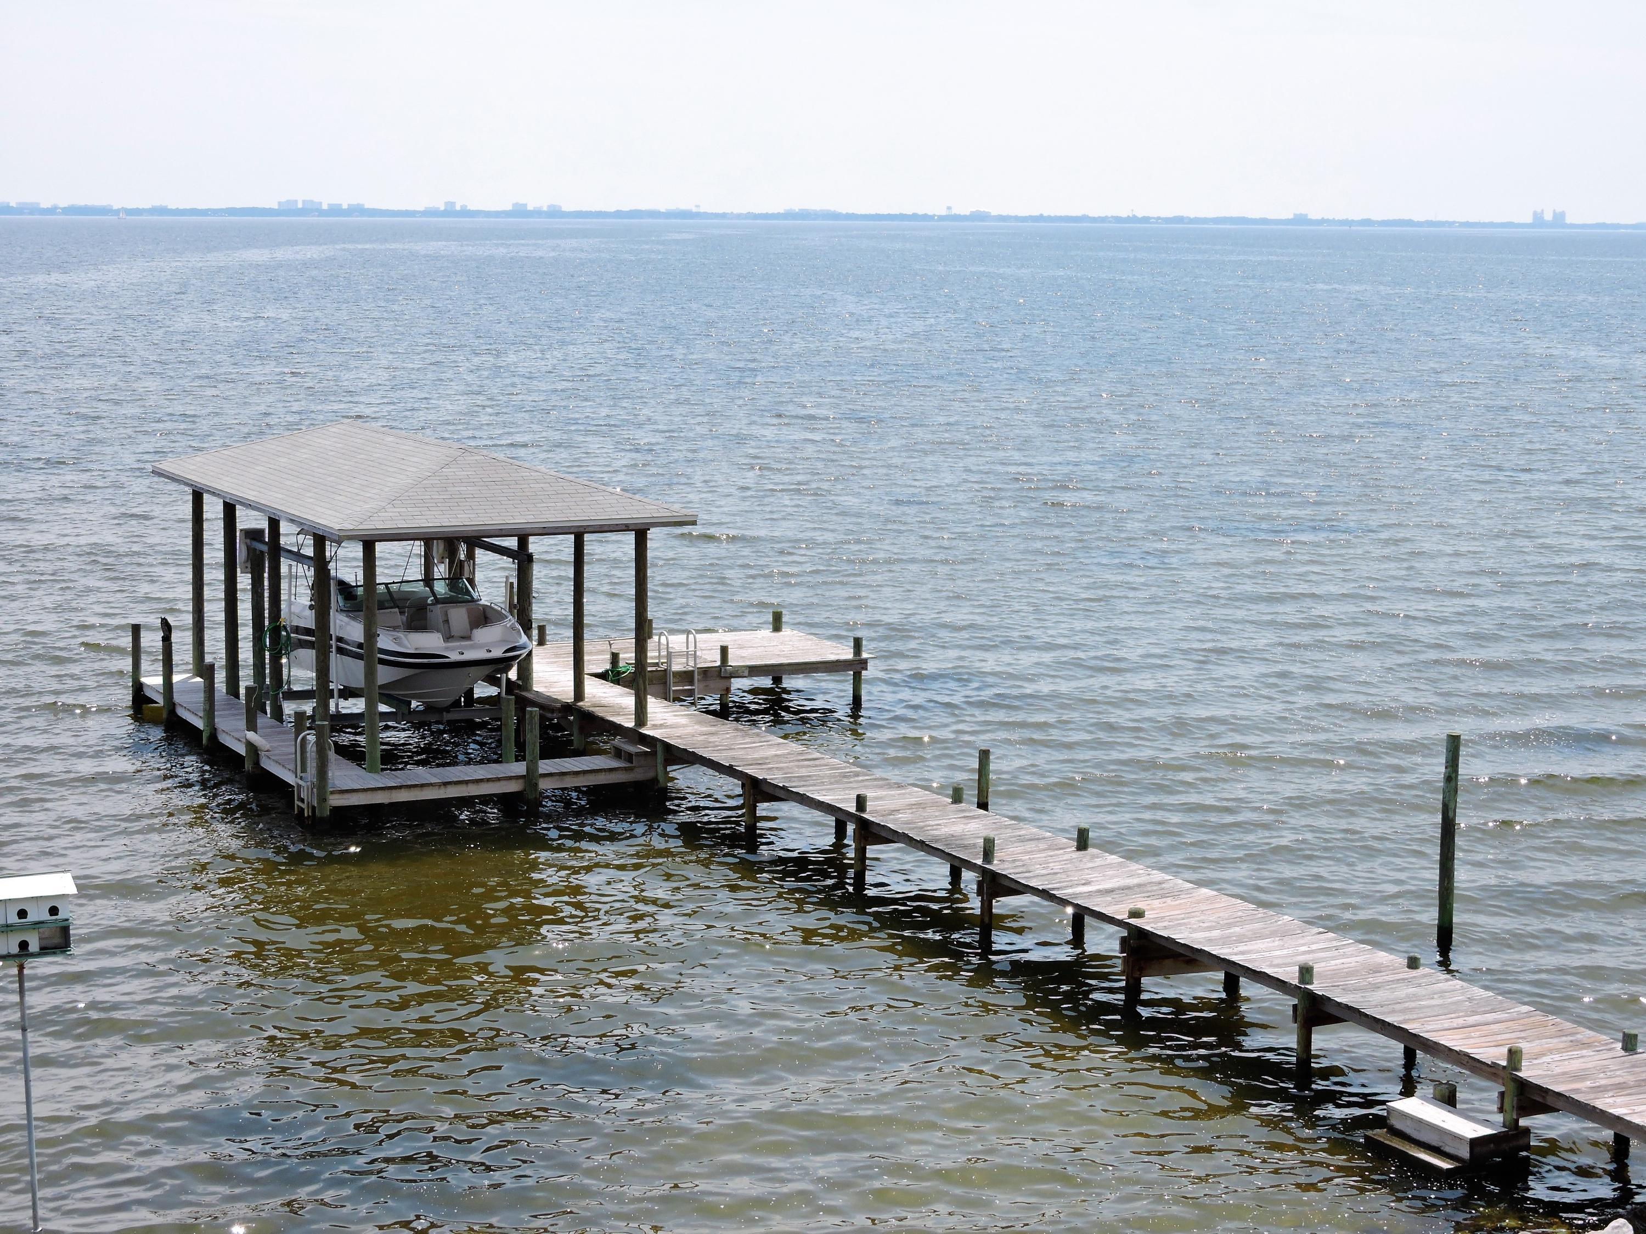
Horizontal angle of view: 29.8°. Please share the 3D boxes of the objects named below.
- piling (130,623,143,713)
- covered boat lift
[{"bbox_3d":[-11.270,0.826,50.642,0.160,1.454,0.160,-3,8,-25],"label":"piling"},{"bbox_3d":[-6.450,-0.455,47.084,5.500,4.690,11.320,-3,8,-25],"label":"covered boat lift"}]

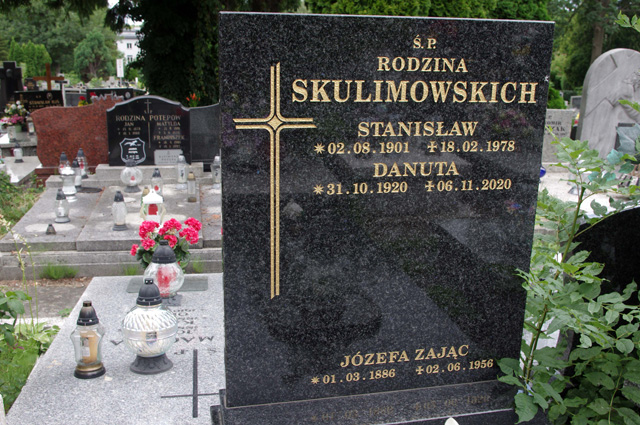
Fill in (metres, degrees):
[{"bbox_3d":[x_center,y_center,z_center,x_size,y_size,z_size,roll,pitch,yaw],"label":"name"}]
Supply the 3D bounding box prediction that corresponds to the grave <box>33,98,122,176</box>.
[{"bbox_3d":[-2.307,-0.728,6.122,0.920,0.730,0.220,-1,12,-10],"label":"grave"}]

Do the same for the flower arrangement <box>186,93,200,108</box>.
[{"bbox_3d":[-2.075,-1.759,10.460,0.245,0.372,0.245,-1,12,-10],"label":"flower arrangement"}]

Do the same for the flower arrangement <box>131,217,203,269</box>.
[{"bbox_3d":[-0.765,0.194,3.181,0.348,0.346,0.331,-1,12,-10],"label":"flower arrangement"}]

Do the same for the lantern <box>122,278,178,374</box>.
[{"bbox_3d":[-0.554,0.365,2.087,0.180,0.304,0.180,-1,12,-10],"label":"lantern"}]

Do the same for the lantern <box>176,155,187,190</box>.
[{"bbox_3d":[-1.245,-0.369,5.768,0.104,0.292,0.104,-1,12,-10],"label":"lantern"}]

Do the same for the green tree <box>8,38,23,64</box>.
[{"bbox_3d":[-17.066,-8.220,35.681,0.837,2.992,0.837,-1,12,-10],"label":"green tree"}]

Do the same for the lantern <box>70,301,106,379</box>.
[{"bbox_3d":[-0.742,0.402,2.046,0.109,0.243,0.109,-1,12,-10],"label":"lantern"}]

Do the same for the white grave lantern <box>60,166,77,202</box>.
[{"bbox_3d":[-2.128,-0.251,5.405,0.134,0.296,0.134,-1,12,-10],"label":"white grave lantern"}]

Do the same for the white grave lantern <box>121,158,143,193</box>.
[{"bbox_3d":[-1.672,-0.336,5.694,0.192,0.275,0.192,-1,12,-10],"label":"white grave lantern"}]

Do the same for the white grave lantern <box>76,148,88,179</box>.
[{"bbox_3d":[-2.199,-0.458,5.922,0.107,0.261,0.107,-1,12,-10],"label":"white grave lantern"}]

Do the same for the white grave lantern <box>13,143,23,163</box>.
[{"bbox_3d":[-3.541,-0.707,7.476,0.117,0.223,0.117,-1,12,-10],"label":"white grave lantern"}]

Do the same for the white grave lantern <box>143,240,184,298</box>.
[{"bbox_3d":[-0.703,0.267,2.879,0.185,0.282,0.185,-1,12,-10],"label":"white grave lantern"}]

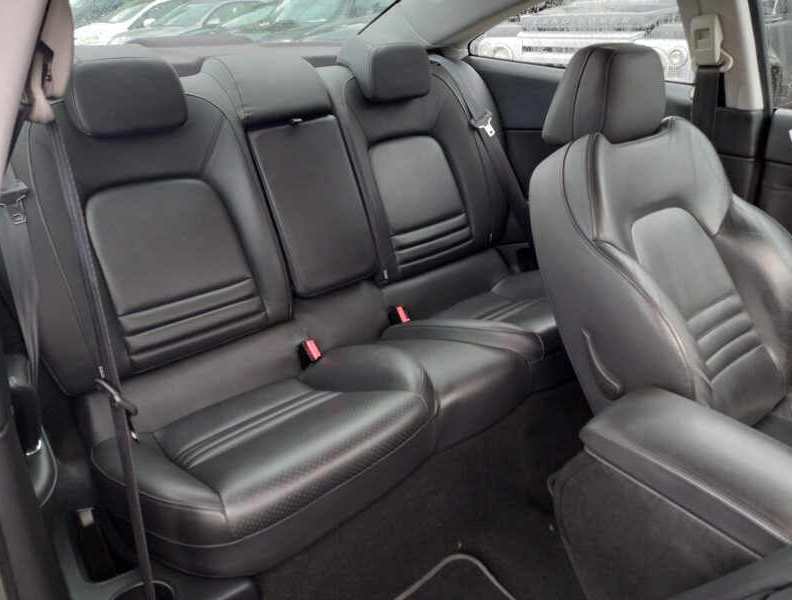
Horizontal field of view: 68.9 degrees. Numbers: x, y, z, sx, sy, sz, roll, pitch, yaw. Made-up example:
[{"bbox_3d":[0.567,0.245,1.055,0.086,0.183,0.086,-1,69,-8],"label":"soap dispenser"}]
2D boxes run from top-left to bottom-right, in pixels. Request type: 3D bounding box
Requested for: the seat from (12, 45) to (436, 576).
[{"bbox_3d":[-0.376,-0.057,1.090,0.551,0.738,0.894,-21,34,-34],"label":"seat"}]

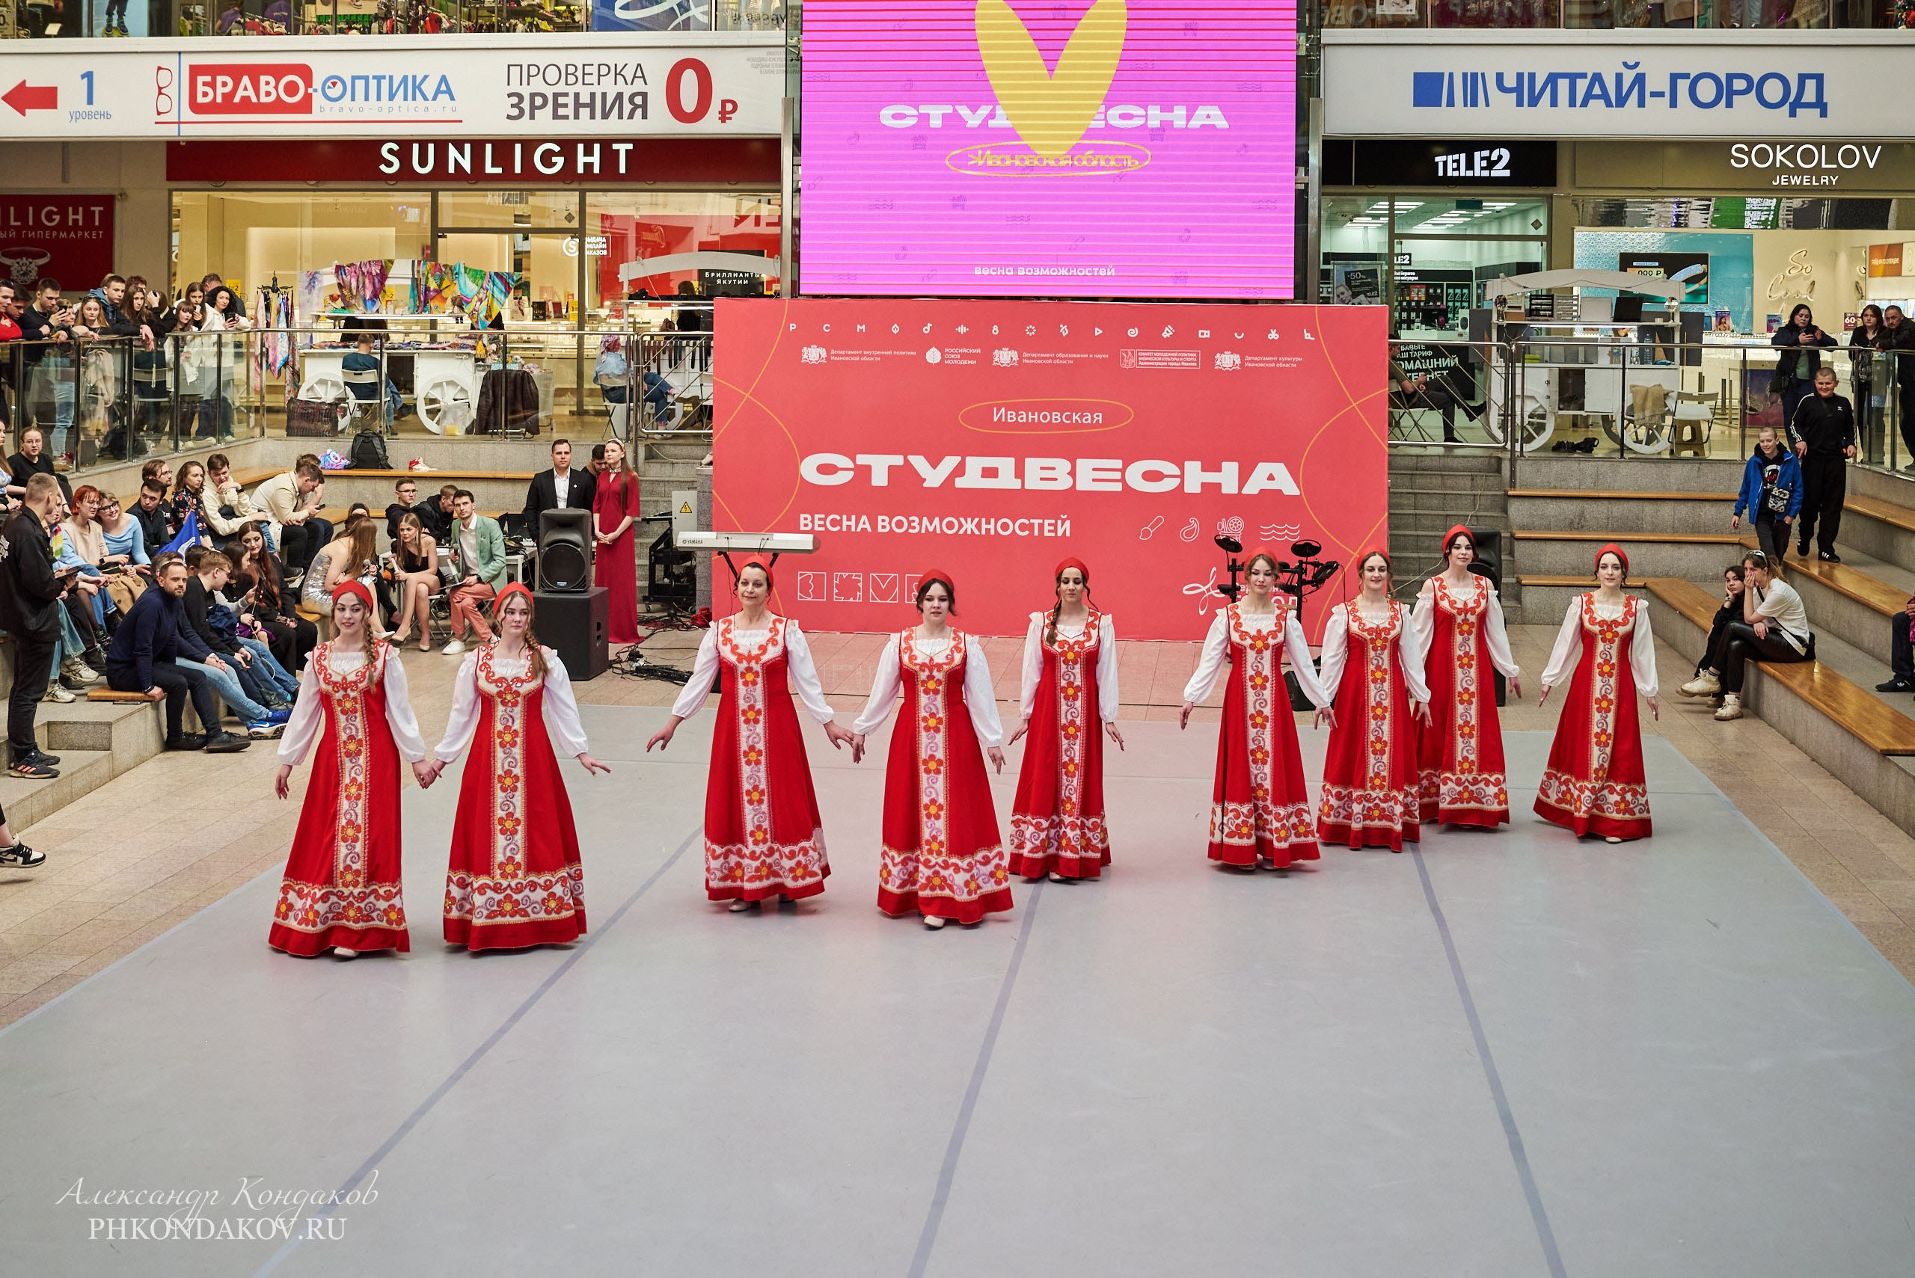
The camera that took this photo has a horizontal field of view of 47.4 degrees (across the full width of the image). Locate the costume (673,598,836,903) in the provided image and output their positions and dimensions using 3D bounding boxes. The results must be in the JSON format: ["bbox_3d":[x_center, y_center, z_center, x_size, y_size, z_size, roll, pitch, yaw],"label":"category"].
[{"bbox_3d":[-1.001,0.550,10.830,0.777,1.486,0.540,0,7,-1],"label":"costume"}]

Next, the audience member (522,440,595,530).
[{"bbox_3d":[-3.430,-0.851,18.952,0.580,1.770,0.360,0,9,-3],"label":"audience member"}]

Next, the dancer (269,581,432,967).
[{"bbox_3d":[-2.785,0.586,10.087,0.730,1.700,0.500,-1,9,-6],"label":"dancer"}]

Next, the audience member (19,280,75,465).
[{"bbox_3d":[-8.412,-2.451,20.222,0.500,1.700,0.520,6,10,32],"label":"audience member"}]

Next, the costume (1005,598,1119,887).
[{"bbox_3d":[0.556,0.519,11.370,0.558,1.430,0.500,1,7,3],"label":"costume"}]

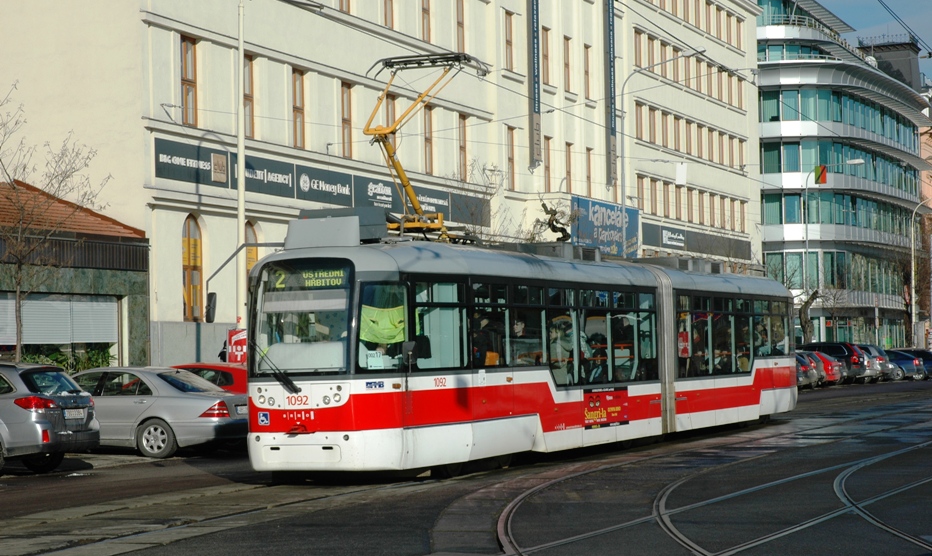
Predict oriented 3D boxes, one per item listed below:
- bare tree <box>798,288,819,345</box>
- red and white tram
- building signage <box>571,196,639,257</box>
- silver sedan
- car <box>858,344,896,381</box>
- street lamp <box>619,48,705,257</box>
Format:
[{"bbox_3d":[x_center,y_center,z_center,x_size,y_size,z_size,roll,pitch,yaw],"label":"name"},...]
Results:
[{"bbox_3d":[17.134,2.805,101.020,1.100,4.600,1.100,-2,-2,21],"label":"bare tree"},{"bbox_3d":[2.203,1.282,37.339,2.500,3.500,22.600,-2,-2,23],"label":"red and white tram"},{"bbox_3d":[6.197,-2.112,88.969,0.150,2.340,10.096,-2,-2,22],"label":"building signage"},{"bbox_3d":[-5.832,2.217,33.465,5.050,1.440,1.860,-2,-2,23],"label":"silver sedan"},{"bbox_3d":[17.567,4.055,95.374,4.600,1.680,1.880,-2,-2,27],"label":"car"},{"bbox_3d":[6.621,-1.751,68.431,2.900,11.700,0.350,-2,-2,22],"label":"street lamp"}]

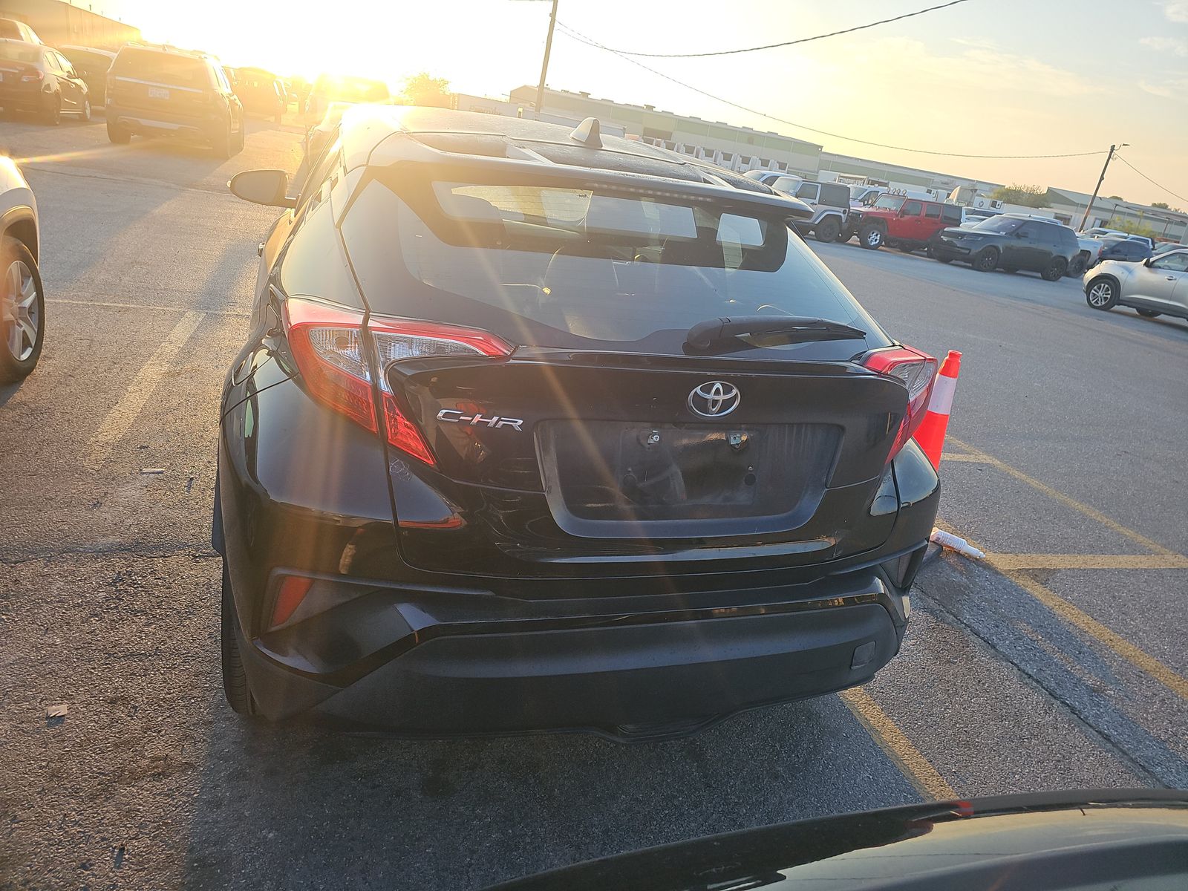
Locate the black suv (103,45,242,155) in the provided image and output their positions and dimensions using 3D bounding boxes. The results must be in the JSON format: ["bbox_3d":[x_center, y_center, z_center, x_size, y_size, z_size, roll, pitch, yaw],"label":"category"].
[{"bbox_3d":[-8.226,-6.965,15.996,2.000,1.780,5.000,3,22,-19],"label":"black suv"}]

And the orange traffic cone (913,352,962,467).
[{"bbox_3d":[1.483,0.014,3.568,0.370,0.914,0.370,12,20,2],"label":"orange traffic cone"}]

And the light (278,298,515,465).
[{"bbox_3d":[-0.375,-0.122,1.475,0.400,0.240,0.310,0,22,-21],"label":"light"}]

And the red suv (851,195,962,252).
[{"bbox_3d":[10.509,-7.676,27.177,4.600,1.880,1.900,2,22,-23],"label":"red suv"}]

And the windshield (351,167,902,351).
[{"bbox_3d":[0.137,-0.389,1.736,1.250,0.160,0.590,0,53,-21],"label":"windshield"}]

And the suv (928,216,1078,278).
[{"bbox_3d":[13.820,-6.700,26.296,4.980,1.850,2.030,2,22,-23],"label":"suv"}]

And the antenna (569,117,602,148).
[{"bbox_3d":[-0.020,-0.858,2.160,0.060,0.074,0.170,0,22,-21],"label":"antenna"}]

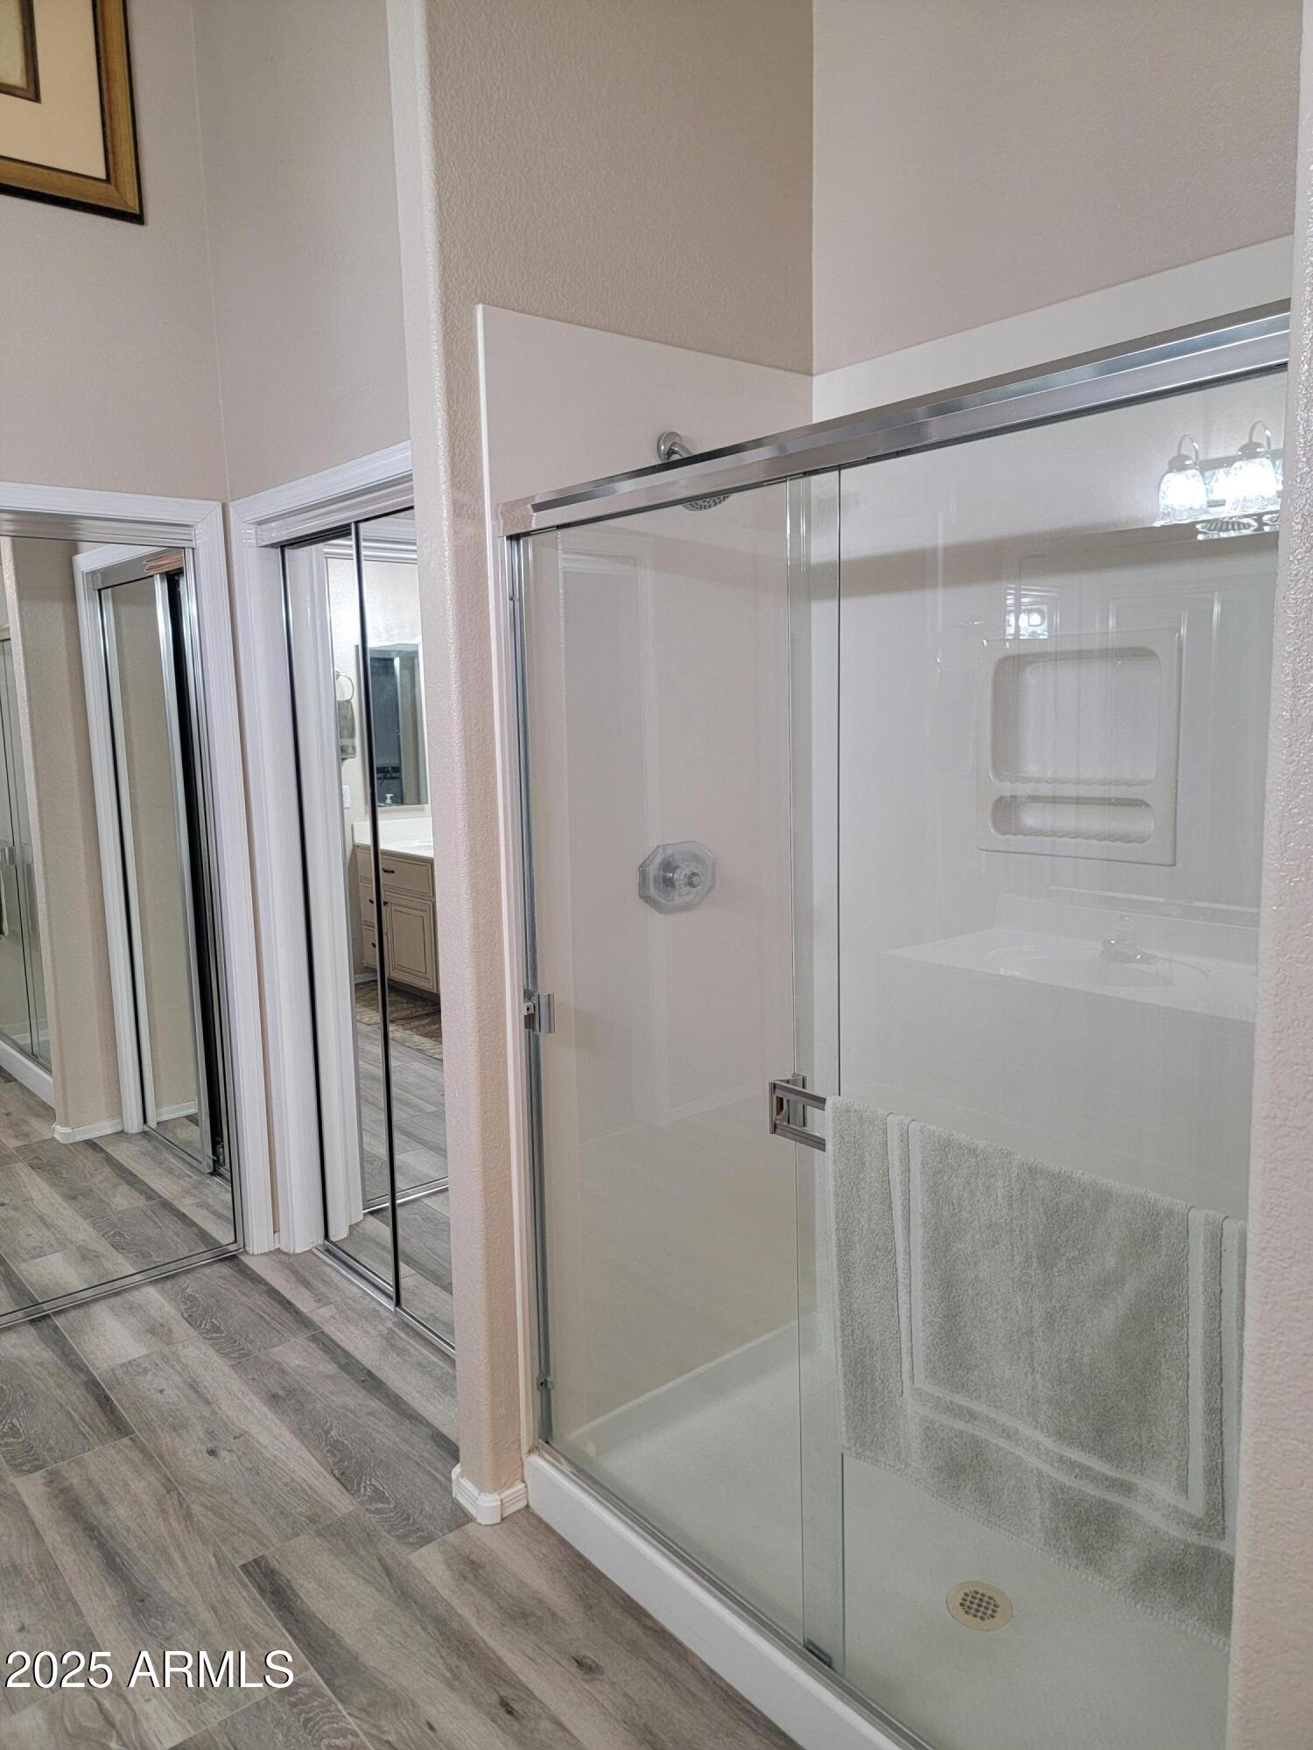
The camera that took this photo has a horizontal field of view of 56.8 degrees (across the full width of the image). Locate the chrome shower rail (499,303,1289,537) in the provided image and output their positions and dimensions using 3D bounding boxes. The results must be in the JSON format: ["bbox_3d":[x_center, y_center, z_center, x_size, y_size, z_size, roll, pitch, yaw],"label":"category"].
[{"bbox_3d":[0.218,-0.558,1.586,0.047,0.057,1.460,-8,10,-39],"label":"chrome shower rail"}]

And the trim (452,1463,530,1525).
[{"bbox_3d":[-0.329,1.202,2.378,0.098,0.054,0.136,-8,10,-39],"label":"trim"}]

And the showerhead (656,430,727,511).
[{"bbox_3d":[0.076,-0.776,2.299,0.105,0.165,0.160,-8,10,-39],"label":"showerhead"}]

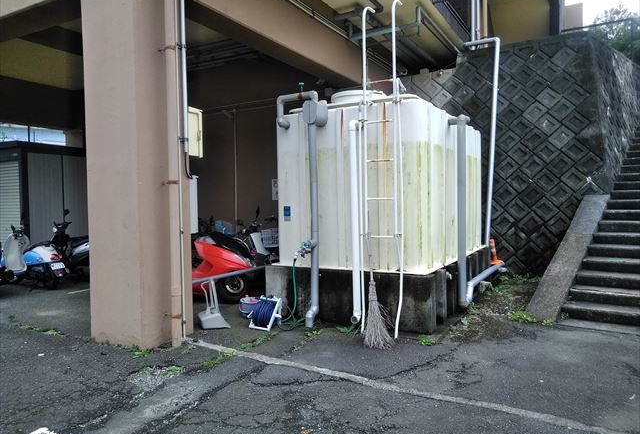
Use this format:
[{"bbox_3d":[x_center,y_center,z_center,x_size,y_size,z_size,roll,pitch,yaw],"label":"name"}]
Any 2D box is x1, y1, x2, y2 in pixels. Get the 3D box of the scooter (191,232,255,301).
[{"bbox_3d":[-2.000,0.644,7.100,2.200,1.130,0.800,0,2,10],"label":"scooter"}]

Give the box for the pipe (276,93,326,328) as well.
[{"bbox_3d":[-0.208,-0.091,5.783,0.640,2.660,0.360,1,3,28],"label":"pipe"}]

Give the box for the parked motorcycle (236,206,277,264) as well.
[{"bbox_3d":[-1.420,0.558,8.050,1.850,1.200,0.700,0,3,18],"label":"parked motorcycle"}]

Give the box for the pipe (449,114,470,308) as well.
[{"bbox_3d":[1.680,-0.050,5.980,0.240,2.320,0.130,1,3,28],"label":"pipe"}]

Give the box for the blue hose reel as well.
[{"bbox_3d":[-0.600,1.066,5.760,0.360,0.360,0.340,1,3,28],"label":"blue hose reel"}]

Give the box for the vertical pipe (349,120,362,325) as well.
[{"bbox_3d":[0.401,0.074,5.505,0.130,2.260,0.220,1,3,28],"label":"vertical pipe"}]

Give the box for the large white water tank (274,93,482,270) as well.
[{"bbox_3d":[1.063,-0.471,7.120,2.000,2.020,3.220,1,3,28],"label":"large white water tank"}]

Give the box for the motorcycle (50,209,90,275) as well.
[{"bbox_3d":[-4.150,0.561,8.700,2.000,1.200,0.750,0,3,18],"label":"motorcycle"}]

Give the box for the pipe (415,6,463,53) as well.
[{"bbox_3d":[1.922,-2.764,7.793,0.090,0.260,2.500,1,3,28],"label":"pipe"}]

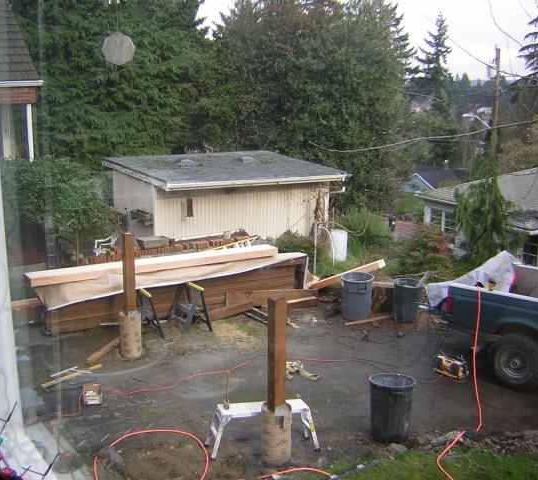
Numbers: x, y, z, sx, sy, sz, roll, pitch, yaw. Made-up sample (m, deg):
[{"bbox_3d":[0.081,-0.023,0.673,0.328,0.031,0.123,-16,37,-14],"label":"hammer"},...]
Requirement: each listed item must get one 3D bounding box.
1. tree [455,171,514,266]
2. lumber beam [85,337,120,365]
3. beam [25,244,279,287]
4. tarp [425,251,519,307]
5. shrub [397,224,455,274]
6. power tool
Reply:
[{"bbox_3d":[5.515,-0.303,16.800,1.600,2.802,1.600,4,11,18],"label":"tree"},{"bbox_3d":[-2.473,1.651,9.913,0.100,0.080,0.880,3,11,16],"label":"lumber beam"},{"bbox_3d":[-1.994,0.449,12.502,4.880,0.140,0.520,-6,12,-31],"label":"beam"},{"bbox_3d":[3.081,0.557,9.829,1.850,0.600,0.620,-10,15,-43],"label":"tarp"},{"bbox_3d":[3.620,0.247,15.300,1.350,1.163,1.300,3,11,13],"label":"shrub"},{"bbox_3d":[2.532,1.683,9.182,0.250,0.280,0.420,-8,14,-37],"label":"power tool"}]

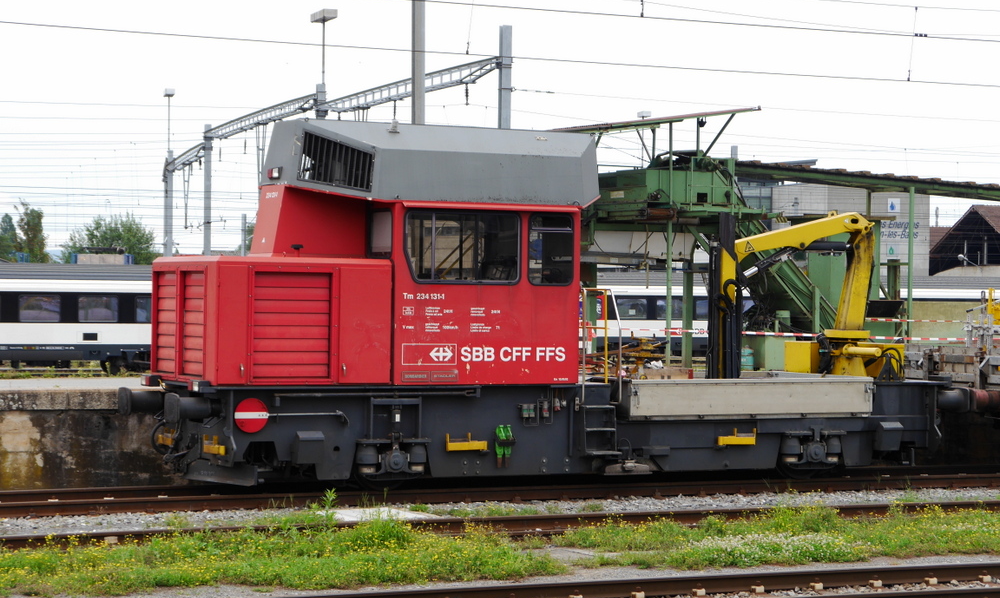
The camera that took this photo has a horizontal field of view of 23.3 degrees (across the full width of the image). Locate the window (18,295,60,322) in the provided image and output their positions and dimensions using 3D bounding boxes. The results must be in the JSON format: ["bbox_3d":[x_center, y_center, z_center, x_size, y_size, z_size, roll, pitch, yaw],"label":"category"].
[{"bbox_3d":[-16.219,0.345,85.503,1.480,0.980,0.050,1,0,-27],"label":"window"}]

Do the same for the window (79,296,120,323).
[{"bbox_3d":[-14.297,0.374,86.496,1.480,0.980,0.050,1,0,-27],"label":"window"}]

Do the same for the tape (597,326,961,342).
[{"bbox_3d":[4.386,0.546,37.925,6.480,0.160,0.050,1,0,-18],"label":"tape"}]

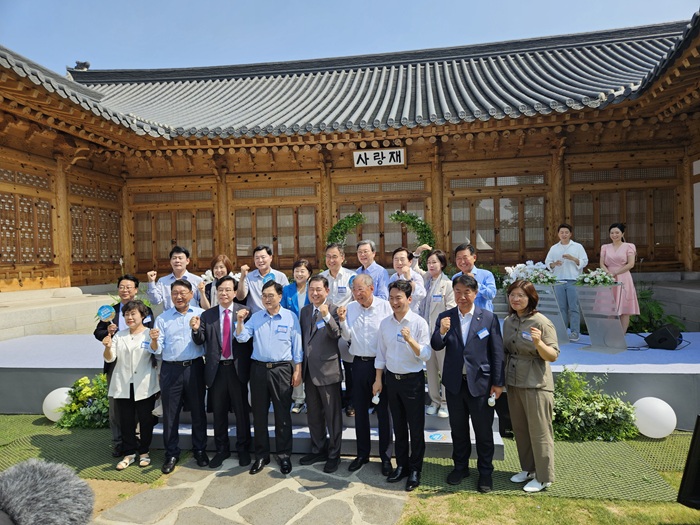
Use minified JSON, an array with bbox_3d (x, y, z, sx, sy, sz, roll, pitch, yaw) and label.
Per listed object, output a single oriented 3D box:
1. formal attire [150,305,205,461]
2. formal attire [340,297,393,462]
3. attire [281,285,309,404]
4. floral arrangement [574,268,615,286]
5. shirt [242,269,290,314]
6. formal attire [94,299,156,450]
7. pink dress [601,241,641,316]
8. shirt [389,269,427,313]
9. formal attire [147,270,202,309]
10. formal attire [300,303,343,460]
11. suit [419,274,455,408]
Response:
[{"bbox_3d":[-1.611,1.118,4.369,0.520,1.450,0.360,-2,1,-17],"label":"formal attire"},{"bbox_3d":[0.149,1.057,4.202,0.480,1.500,0.360,-1,1,17],"label":"formal attire"},{"bbox_3d":[-0.530,0.883,4.980,0.430,1.338,0.300,-2,1,3],"label":"attire"},{"bbox_3d":[3.325,0.190,6.300,0.560,0.271,0.320,-1,1,14],"label":"floral arrangement"},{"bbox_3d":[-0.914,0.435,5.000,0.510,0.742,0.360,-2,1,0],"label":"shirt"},{"bbox_3d":[-2.255,1.160,4.650,0.580,1.520,0.380,-2,1,-12],"label":"formal attire"},{"bbox_3d":[3.989,0.236,6.859,0.560,1.060,0.380,-1,1,25],"label":"pink dress"},{"bbox_3d":[0.588,0.397,4.800,0.440,0.671,0.380,-1,1,14],"label":"shirt"},{"bbox_3d":[-1.926,0.429,5.120,0.600,0.683,0.360,-2,1,-7],"label":"formal attire"},{"bbox_3d":[-0.263,1.100,4.298,0.450,1.460,0.350,-1,1,24],"label":"formal attire"},{"bbox_3d":[0.899,0.802,4.750,0.420,1.399,0.330,-1,1,20],"label":"suit"}]

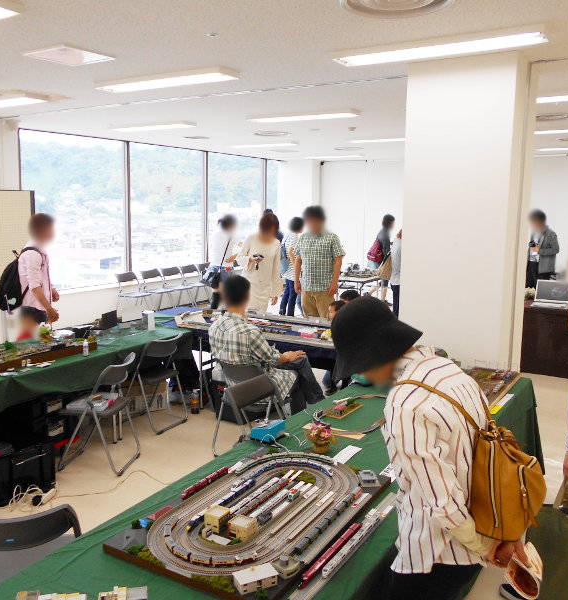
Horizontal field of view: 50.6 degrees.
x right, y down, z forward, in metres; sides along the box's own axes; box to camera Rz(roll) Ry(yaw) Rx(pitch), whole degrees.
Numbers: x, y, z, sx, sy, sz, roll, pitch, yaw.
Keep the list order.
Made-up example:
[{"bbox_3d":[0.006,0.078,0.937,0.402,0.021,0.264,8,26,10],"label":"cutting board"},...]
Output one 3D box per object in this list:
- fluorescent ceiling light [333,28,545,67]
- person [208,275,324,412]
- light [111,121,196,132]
[{"bbox_3d":[0.900,-1.523,3.614,1.250,0.060,0.230,6,10,30],"label":"fluorescent ceiling light"},{"bbox_3d":[-0.118,0.453,4.341,0.560,1.300,0.800,8,12,40],"label":"person"},{"bbox_3d":[-1.668,-2.191,7.578,1.255,0.060,0.230,6,11,31],"label":"light"}]

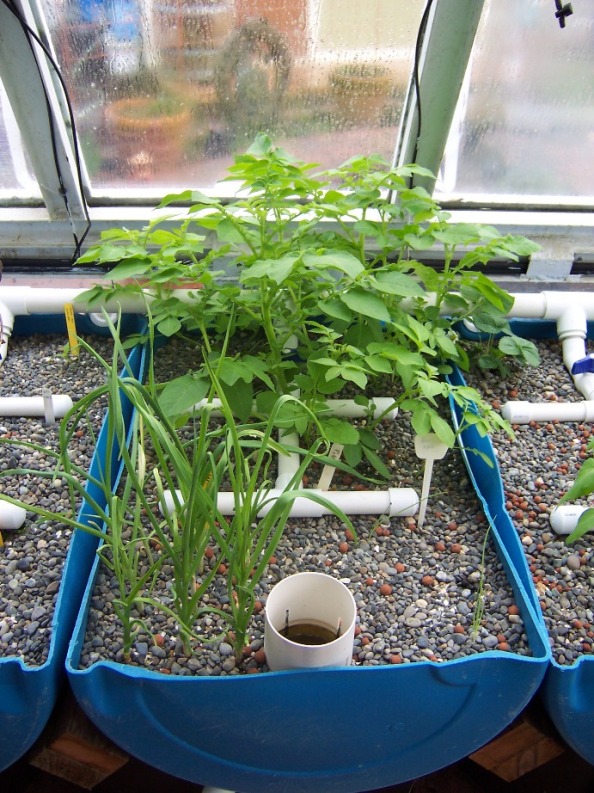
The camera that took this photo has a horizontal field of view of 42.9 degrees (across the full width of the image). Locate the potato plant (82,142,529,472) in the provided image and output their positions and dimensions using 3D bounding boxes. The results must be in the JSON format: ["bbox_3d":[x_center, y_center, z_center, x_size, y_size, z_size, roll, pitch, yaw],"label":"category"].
[{"bbox_3d":[0.020,-0.196,1.214,0.710,0.470,0.490,0,37,0],"label":"potato plant"}]

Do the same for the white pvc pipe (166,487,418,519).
[{"bbox_3d":[-0.009,0.156,1.110,0.376,0.041,0.041,0,37,0],"label":"white pvc pipe"}]

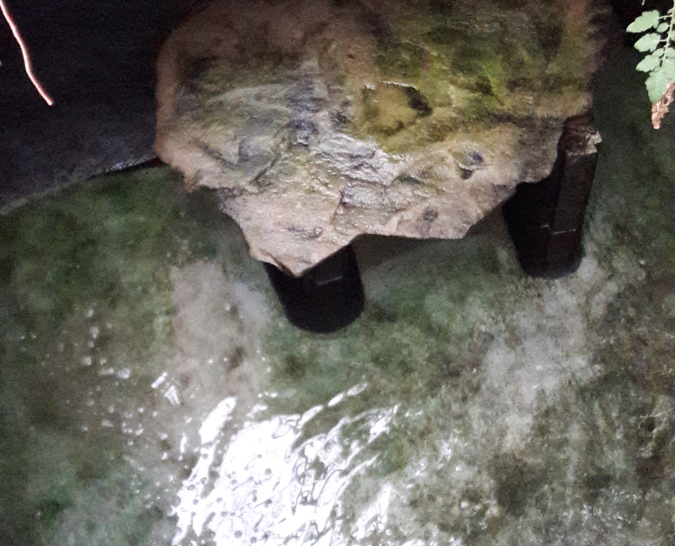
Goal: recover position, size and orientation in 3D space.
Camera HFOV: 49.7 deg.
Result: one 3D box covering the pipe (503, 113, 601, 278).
[{"bbox_3d":[0.334,-0.116,1.194,0.128,0.241,0.128,-18,45,0],"label":"pipe"}]

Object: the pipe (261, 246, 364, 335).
[{"bbox_3d":[-0.038,-0.020,1.249,0.141,0.230,0.141,-18,45,0],"label":"pipe"}]

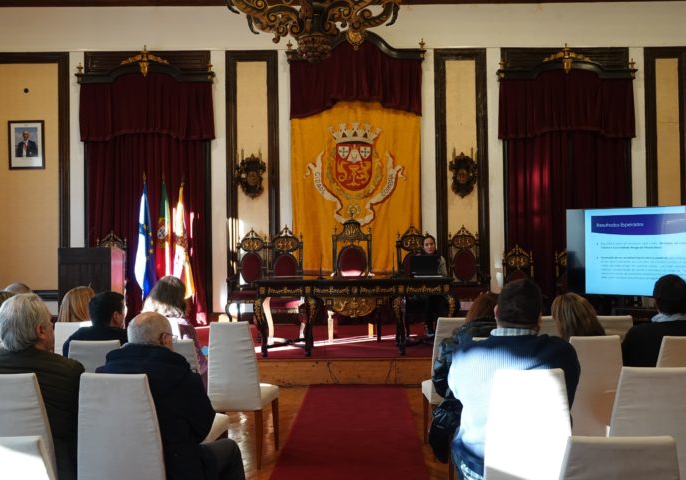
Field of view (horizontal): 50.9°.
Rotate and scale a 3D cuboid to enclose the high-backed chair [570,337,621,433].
[{"bbox_3d":[1.353,1.010,4.020,0.440,0.990,0.560,-1,-1,-1],"label":"high-backed chair"}]

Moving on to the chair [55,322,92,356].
[{"bbox_3d":[-1.764,1.042,5.030,0.450,0.985,0.550,-1,-1,3],"label":"chair"}]

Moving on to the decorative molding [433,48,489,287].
[{"bbox_3d":[1.849,-1.056,11.197,0.820,3.866,0.090,-1,-1,-1],"label":"decorative molding"}]

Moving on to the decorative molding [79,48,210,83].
[{"bbox_3d":[-3.311,-2.926,12.070,2.250,0.570,0.250,0,-1,1],"label":"decorative molding"}]

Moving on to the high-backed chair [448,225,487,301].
[{"bbox_3d":[1.752,0.525,10.128,0.590,1.473,0.600,-1,-1,2],"label":"high-backed chair"}]

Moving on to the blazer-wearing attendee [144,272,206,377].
[{"bbox_3d":[-1.010,0.863,4.240,0.520,1.310,0.750,-1,-1,4],"label":"blazer-wearing attendee"}]

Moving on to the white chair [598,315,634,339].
[{"bbox_3d":[1.865,1.015,5.100,0.440,0.990,0.560,-1,-1,2],"label":"white chair"}]

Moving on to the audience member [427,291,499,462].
[{"bbox_3d":[0.786,0.907,4.189,0.560,1.210,0.780,-1,-1,2],"label":"audience member"}]

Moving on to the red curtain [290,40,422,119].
[{"bbox_3d":[0.196,-2.472,11.070,2.044,1.229,0.270,-1,-1,-1],"label":"red curtain"}]

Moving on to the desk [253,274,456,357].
[{"bbox_3d":[0.122,0.850,8.310,2.179,0.848,1.050,-1,-1,-1],"label":"desk"}]

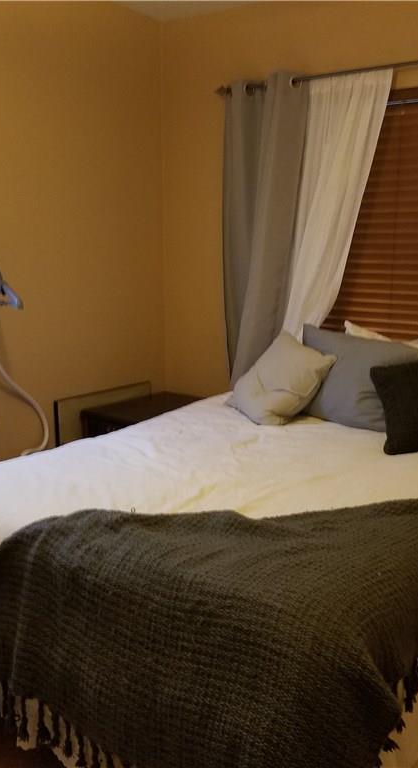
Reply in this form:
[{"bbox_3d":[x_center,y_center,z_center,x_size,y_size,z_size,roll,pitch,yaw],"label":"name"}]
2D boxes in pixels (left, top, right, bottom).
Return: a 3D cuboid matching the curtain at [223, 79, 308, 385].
[{"bbox_3d":[0.251,-0.406,3.770,0.448,2.097,0.126,9,14,38],"label":"curtain"}]

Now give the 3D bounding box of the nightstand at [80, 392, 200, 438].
[{"bbox_3d":[-0.244,0.370,3.928,0.510,0.510,0.610,9,14,38],"label":"nightstand"}]

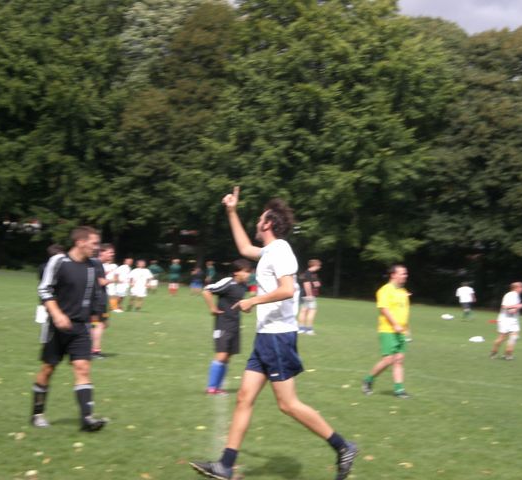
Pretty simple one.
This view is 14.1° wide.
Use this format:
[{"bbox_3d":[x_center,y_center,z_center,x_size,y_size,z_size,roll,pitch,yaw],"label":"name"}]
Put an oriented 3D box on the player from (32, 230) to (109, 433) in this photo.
[{"bbox_3d":[-1.663,0.768,18.300,0.520,1.750,0.540,3,-1,41],"label":"player"}]

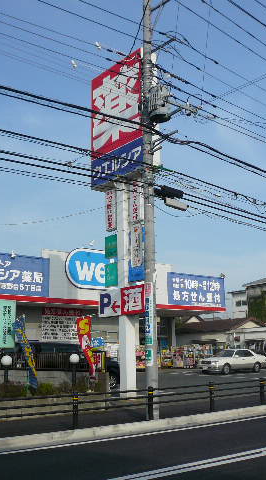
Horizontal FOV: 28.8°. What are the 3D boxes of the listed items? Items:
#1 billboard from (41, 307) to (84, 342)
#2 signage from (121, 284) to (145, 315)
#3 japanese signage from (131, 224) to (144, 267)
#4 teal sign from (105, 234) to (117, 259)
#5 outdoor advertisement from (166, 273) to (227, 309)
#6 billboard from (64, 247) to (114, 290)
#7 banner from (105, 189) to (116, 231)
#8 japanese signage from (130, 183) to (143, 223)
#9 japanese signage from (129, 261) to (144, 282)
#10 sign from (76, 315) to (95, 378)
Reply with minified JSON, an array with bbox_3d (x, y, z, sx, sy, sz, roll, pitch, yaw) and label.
[{"bbox_3d":[-4.570,5.561,34.114,3.282,2.340,0.120,8,-15,-38],"label":"billboard"},{"bbox_3d":[-0.001,1.932,16.654,0.200,0.855,0.969,9,-15,-37],"label":"signage"},{"bbox_3d":[0.146,0.179,17.236,0.150,1.403,0.540,9,-15,-37],"label":"japanese signage"},{"bbox_3d":[-0.648,0.248,17.242,0.150,0.760,0.693,8,-15,-37],"label":"teal sign"},{"bbox_3d":[4.610,3.635,37.000,5.397,2.185,0.250,9,-15,-37],"label":"outdoor advertisement"},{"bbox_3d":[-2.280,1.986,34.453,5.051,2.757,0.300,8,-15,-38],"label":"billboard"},{"bbox_3d":[-0.633,-1.005,17.498,0.200,1.424,0.684,8,-15,-37],"label":"banner"},{"bbox_3d":[0.131,-1.266,17.551,0.150,1.251,0.558,9,-15,-37],"label":"japanese signage"},{"bbox_3d":[0.136,1.035,17.074,0.150,0.656,0.628,9,-15,-37],"label":"japanese signage"},{"bbox_3d":[-1.277,2.893,14.215,0.550,1.655,0.250,-5,-13,18],"label":"sign"}]

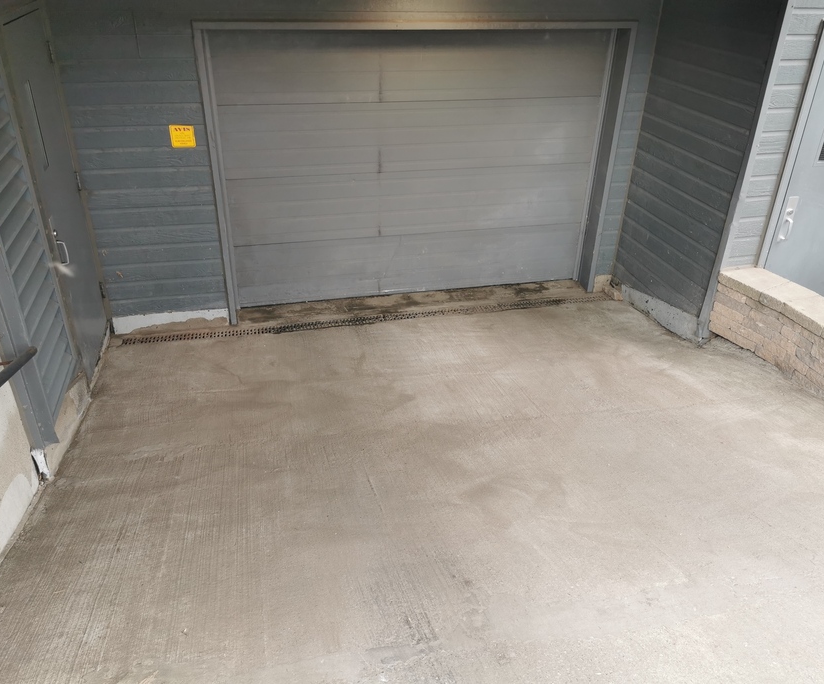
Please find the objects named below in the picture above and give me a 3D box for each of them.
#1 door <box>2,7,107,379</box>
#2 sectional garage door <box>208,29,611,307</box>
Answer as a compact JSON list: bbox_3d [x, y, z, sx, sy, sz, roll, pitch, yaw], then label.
[{"bbox_3d":[-2.179,-0.874,4.436,0.050,2.100,0.880,-6,31,-12],"label":"door"},{"bbox_3d":[0.044,-1.358,5.681,3.000,2.120,0.060,-6,31,-12],"label":"sectional garage door"}]

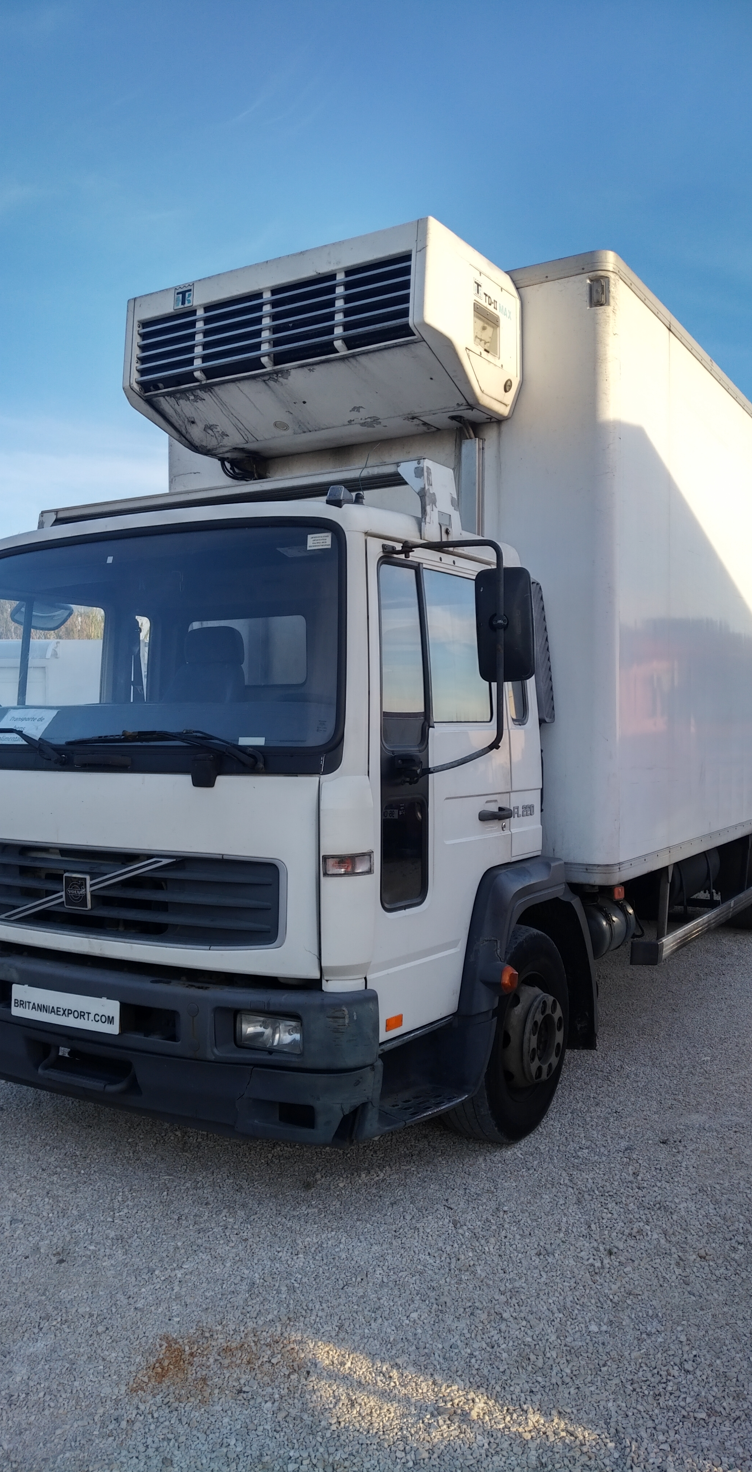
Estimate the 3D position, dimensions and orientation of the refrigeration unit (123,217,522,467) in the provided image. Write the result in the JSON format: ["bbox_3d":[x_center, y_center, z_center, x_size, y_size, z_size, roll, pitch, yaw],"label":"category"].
[{"bbox_3d":[-0.251,-1.720,4.649,1.637,0.622,0.785,1,1,33],"label":"refrigeration unit"}]

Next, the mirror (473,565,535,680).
[{"bbox_3d":[0.393,-0.340,3.100,0.185,0.345,0.085,-1,1,14],"label":"mirror"}]

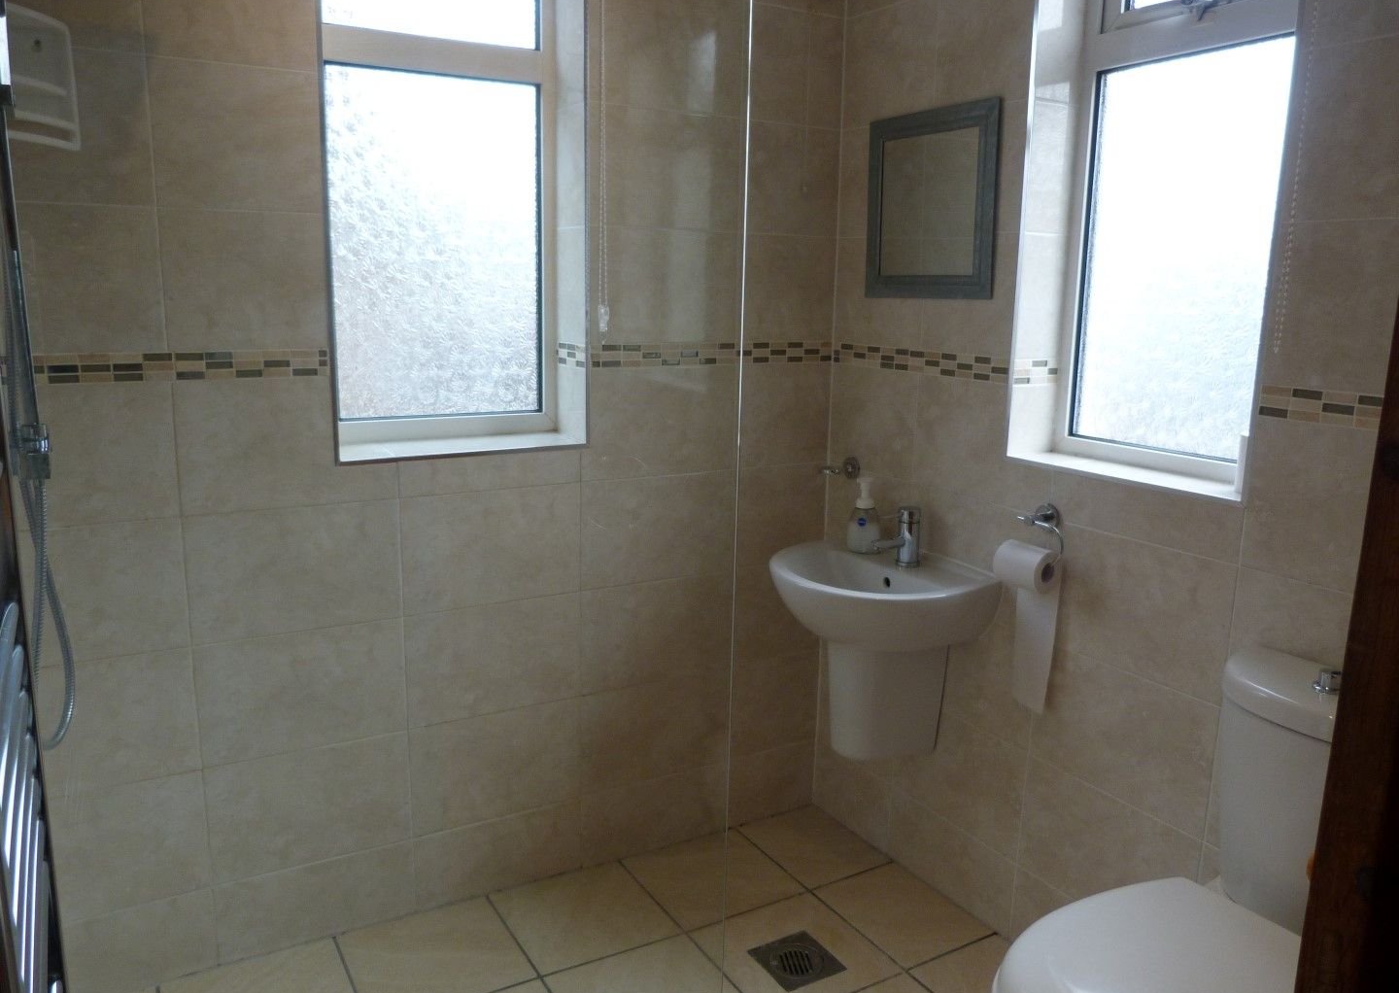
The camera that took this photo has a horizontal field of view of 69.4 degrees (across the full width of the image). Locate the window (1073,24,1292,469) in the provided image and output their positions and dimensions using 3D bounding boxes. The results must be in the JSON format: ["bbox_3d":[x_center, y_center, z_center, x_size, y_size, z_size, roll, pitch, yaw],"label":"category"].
[{"bbox_3d":[0.894,-0.445,1.890,0.030,0.720,0.430,-5,13,-30],"label":"window"}]

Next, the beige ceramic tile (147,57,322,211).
[{"bbox_3d":[-0.828,-0.643,1.821,0.281,0.248,0.010,-5,13,-30],"label":"beige ceramic tile"}]

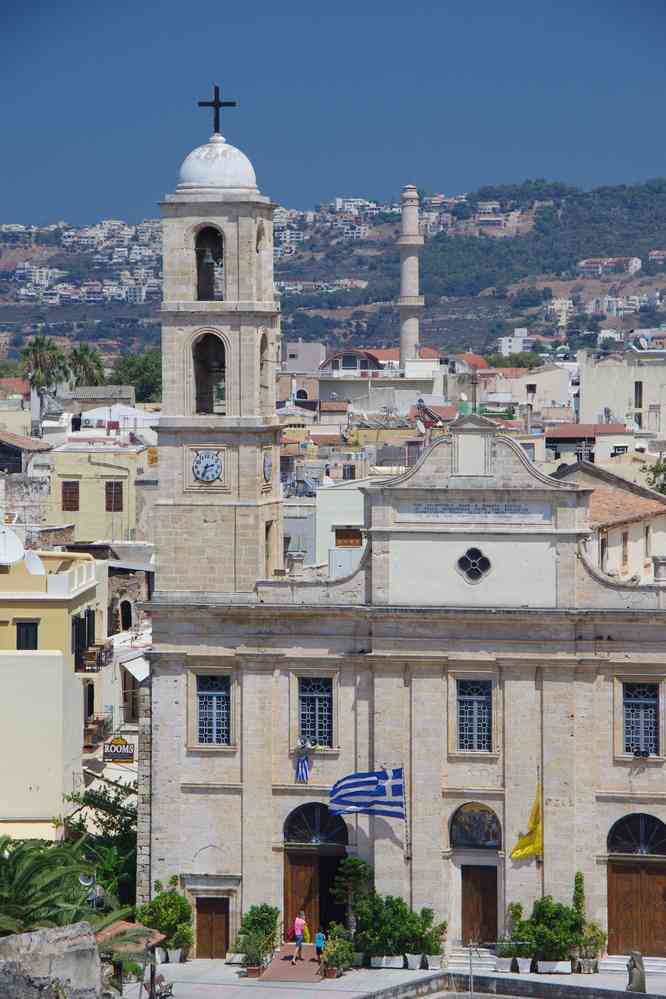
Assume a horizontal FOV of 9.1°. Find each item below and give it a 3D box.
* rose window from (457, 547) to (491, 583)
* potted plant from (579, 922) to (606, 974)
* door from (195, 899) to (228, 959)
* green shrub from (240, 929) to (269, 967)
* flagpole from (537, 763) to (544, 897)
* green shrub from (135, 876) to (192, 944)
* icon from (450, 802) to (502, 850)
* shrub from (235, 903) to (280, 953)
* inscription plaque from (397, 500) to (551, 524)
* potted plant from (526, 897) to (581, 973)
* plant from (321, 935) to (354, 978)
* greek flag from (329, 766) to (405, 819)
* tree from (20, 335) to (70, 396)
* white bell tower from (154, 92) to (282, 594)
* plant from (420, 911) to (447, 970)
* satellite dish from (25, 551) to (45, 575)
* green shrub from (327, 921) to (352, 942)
[{"bbox_3d":[4.521,2.090,133.934,1.076,1.138,0.200,0,3,10],"label":"rose window"},{"bbox_3d":[7.994,13.832,128.218,0.850,1.580,0.800,0,2,13],"label":"potted plant"},{"bbox_3d":[-3.821,13.592,131.975,1.051,1.953,0.100,0,2,13],"label":"door"},{"bbox_3d":[-2.397,13.855,128.725,0.950,1.150,0.900,0,2,0],"label":"green shrub"},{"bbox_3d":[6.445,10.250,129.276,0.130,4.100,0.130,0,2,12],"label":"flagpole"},{"bbox_3d":[-5.350,12.973,131.375,1.750,2.050,1.500,0,2,12],"label":"green shrub"},{"bbox_3d":[4.480,10.202,129.952,1.656,1.457,0.100,0,2,13],"label":"icon"},{"bbox_3d":[-2.372,13.445,130.750,1.400,1.500,1.200,0,2,12],"label":"shrub"},{"bbox_3d":[4.351,0.403,129.040,4.871,0.683,0.100,0,2,13],"label":"inscription plaque"},{"bbox_3d":[6.864,13.422,128.422,1.650,2.306,1.250,0,2,13],"label":"potted plant"},{"bbox_3d":[0.176,14.543,132.195,0.877,1.181,0.900,0,3,10],"label":"plant"},{"bbox_3d":[1.042,9.111,129.425,2.350,1.600,0.400,0,2,12],"label":"greek flag"},{"bbox_3d":[-22.783,-7.336,330.218,3.900,11.500,3.900,0,2,13],"label":"tree"},{"bbox_3d":[-3.740,-5.125,136.957,3.552,16.260,3.550,0,3,10],"label":"white bell tower"},{"bbox_3d":[3.126,13.720,129.486,0.820,1.846,0.800,0,2,13],"label":"plant"},{"bbox_3d":[-10.758,2.343,150.000,0.350,0.980,0.880,1,3,30],"label":"satellite dish"},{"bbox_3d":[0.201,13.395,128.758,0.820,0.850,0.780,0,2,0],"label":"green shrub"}]

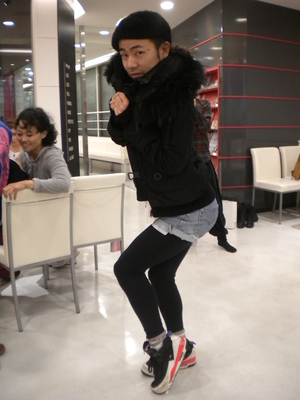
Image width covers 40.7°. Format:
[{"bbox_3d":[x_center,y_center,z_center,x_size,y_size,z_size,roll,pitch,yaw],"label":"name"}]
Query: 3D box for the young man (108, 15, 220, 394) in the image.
[{"bbox_3d":[0.048,0.065,1.814,0.520,1.640,0.470,-6,12,-25],"label":"young man"}]

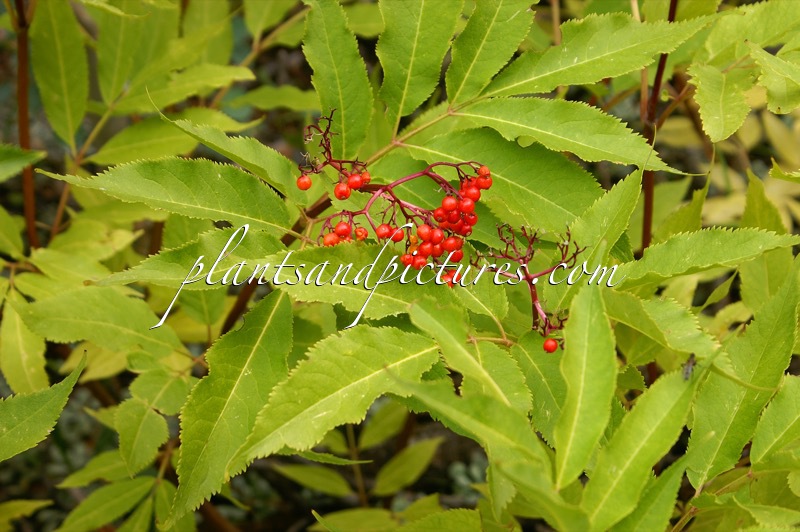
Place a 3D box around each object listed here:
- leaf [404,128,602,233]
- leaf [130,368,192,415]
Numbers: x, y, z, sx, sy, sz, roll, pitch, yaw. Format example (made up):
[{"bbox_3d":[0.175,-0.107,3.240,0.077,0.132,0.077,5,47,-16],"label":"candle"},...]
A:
[{"bbox_3d":[0.046,-0.029,0.780,0.100,0.014,0.034,26,52,5],"label":"leaf"},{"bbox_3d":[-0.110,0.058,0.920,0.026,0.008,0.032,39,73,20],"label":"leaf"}]

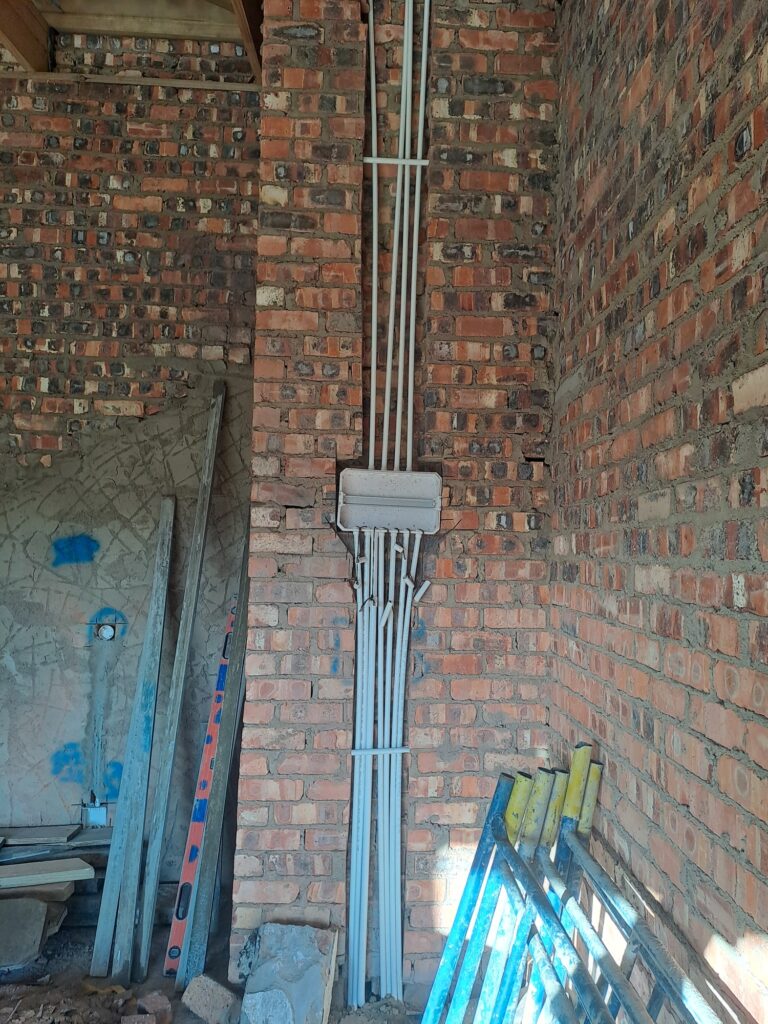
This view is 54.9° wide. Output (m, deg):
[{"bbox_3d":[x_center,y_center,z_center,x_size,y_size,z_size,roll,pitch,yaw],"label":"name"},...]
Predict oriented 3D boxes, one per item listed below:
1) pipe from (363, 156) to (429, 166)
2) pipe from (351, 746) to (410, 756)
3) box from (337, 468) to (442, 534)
[{"bbox_3d":[0.047,-1.288,2.719,0.241,0.021,0.021,2,-3,-2],"label":"pipe"},{"bbox_3d":[-0.010,0.849,2.619,0.207,0.021,0.021,-2,-3,-2],"label":"pipe"},{"bbox_3d":[0.019,-0.034,2.682,0.366,0.222,0.075,2,-3,-3],"label":"box"}]

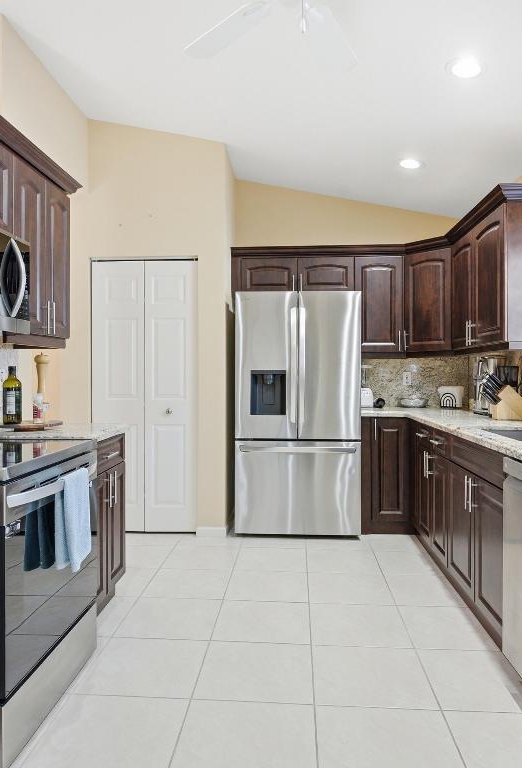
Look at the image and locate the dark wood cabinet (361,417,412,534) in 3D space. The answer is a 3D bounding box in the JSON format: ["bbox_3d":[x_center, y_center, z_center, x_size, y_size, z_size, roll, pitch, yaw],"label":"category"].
[{"bbox_3d":[0.953,0.689,4.323,0.373,0.887,0.600,0,1,4],"label":"dark wood cabinet"}]

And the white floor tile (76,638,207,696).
[{"bbox_3d":[-0.470,1.162,2.233,0.451,0.010,0.451,0,0,4],"label":"white floor tile"}]

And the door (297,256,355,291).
[{"bbox_3d":[0.527,-0.865,4.379,0.454,0.314,0.022,0,0,4],"label":"door"}]

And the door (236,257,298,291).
[{"bbox_3d":[0.070,-0.871,4.409,0.455,0.316,0.022,0,0,4],"label":"door"}]

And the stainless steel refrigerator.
[{"bbox_3d":[0.288,0.237,4.274,0.908,1.795,0.810,0,1,4],"label":"stainless steel refrigerator"}]

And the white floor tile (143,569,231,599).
[{"bbox_3d":[-0.415,1.158,3.139,0.454,0.010,0.448,0,1,4],"label":"white floor tile"}]

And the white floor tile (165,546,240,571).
[{"bbox_3d":[-0.374,1.140,3.553,0.443,0.010,0.443,0,1,4],"label":"white floor tile"}]

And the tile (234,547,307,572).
[{"bbox_3d":[0.072,1.142,3.524,0.443,0.010,0.443,0,1,4],"label":"tile"}]

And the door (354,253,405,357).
[{"bbox_3d":[0.926,-0.626,4.255,0.374,0.745,0.024,0,1,4],"label":"door"}]

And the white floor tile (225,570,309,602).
[{"bbox_3d":[0.046,1.157,3.107,0.451,0.010,0.451,0,0,4],"label":"white floor tile"}]

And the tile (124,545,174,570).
[{"bbox_3d":[-0.841,1.150,3.614,0.454,0.010,0.448,0,1,4],"label":"tile"}]

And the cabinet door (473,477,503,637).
[{"bbox_3d":[1.024,0.753,2.386,0.022,0.608,0.447,0,1,4],"label":"cabinet door"}]

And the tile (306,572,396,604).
[{"bbox_3d":[0.497,1.161,3.078,0.454,0.010,0.448,0,1,4],"label":"tile"}]

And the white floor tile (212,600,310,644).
[{"bbox_3d":[0.011,1.167,2.665,0.454,0.010,0.448,0,1,4],"label":"white floor tile"}]

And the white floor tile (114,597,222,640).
[{"bbox_3d":[-0.433,1.149,2.661,0.443,0.010,0.443,0,1,4],"label":"white floor tile"}]

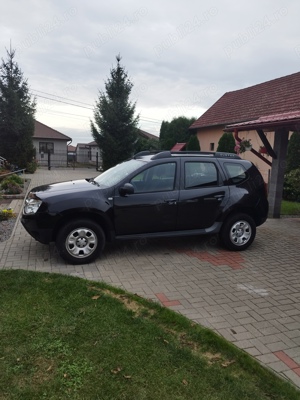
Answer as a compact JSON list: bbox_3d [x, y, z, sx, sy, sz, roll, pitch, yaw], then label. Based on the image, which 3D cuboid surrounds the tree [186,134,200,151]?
[{"bbox_3d":[2.586,-2.447,17.718,0.950,3.074,0.950,2,8,0],"label":"tree"}]

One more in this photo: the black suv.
[{"bbox_3d":[0.025,-0.045,5.275,4.310,1.690,1.900,-1,9,-19],"label":"black suv"}]

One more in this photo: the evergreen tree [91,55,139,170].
[{"bbox_3d":[-2.699,-6.476,22.661,3.700,9.307,3.600,2,8,0],"label":"evergreen tree"}]

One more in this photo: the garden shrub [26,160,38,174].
[{"bbox_3d":[-8.353,-2.317,20.570,0.900,0.983,0.900,2,8,0],"label":"garden shrub"}]

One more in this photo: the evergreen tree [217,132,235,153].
[{"bbox_3d":[4.002,-2.107,15.717,1.020,3.061,1.020,2,8,0],"label":"evergreen tree"}]

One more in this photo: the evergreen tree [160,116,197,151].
[{"bbox_3d":[2.204,-4.425,24.361,3.200,5.077,2.800,2,8,0],"label":"evergreen tree"}]

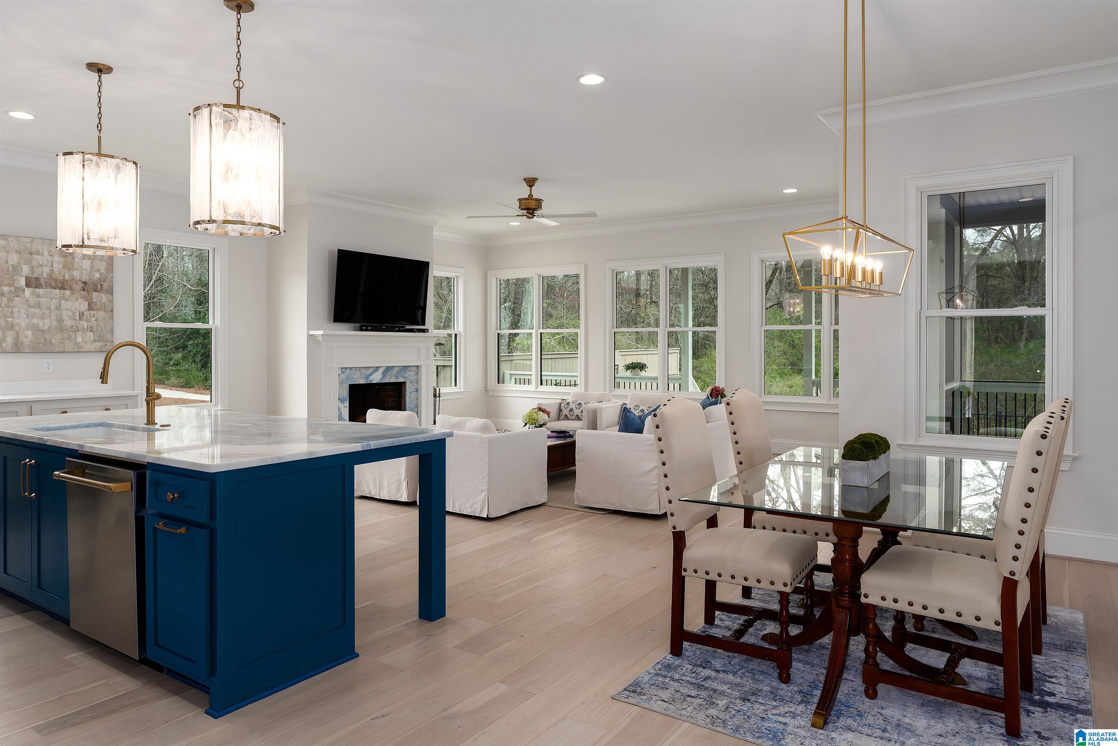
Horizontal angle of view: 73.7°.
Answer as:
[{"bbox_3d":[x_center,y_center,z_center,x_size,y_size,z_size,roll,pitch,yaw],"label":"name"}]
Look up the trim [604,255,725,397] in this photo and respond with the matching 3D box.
[{"bbox_3d":[1.357,-0.558,9.815,1.690,1.870,0.100,1,2,33],"label":"trim"}]

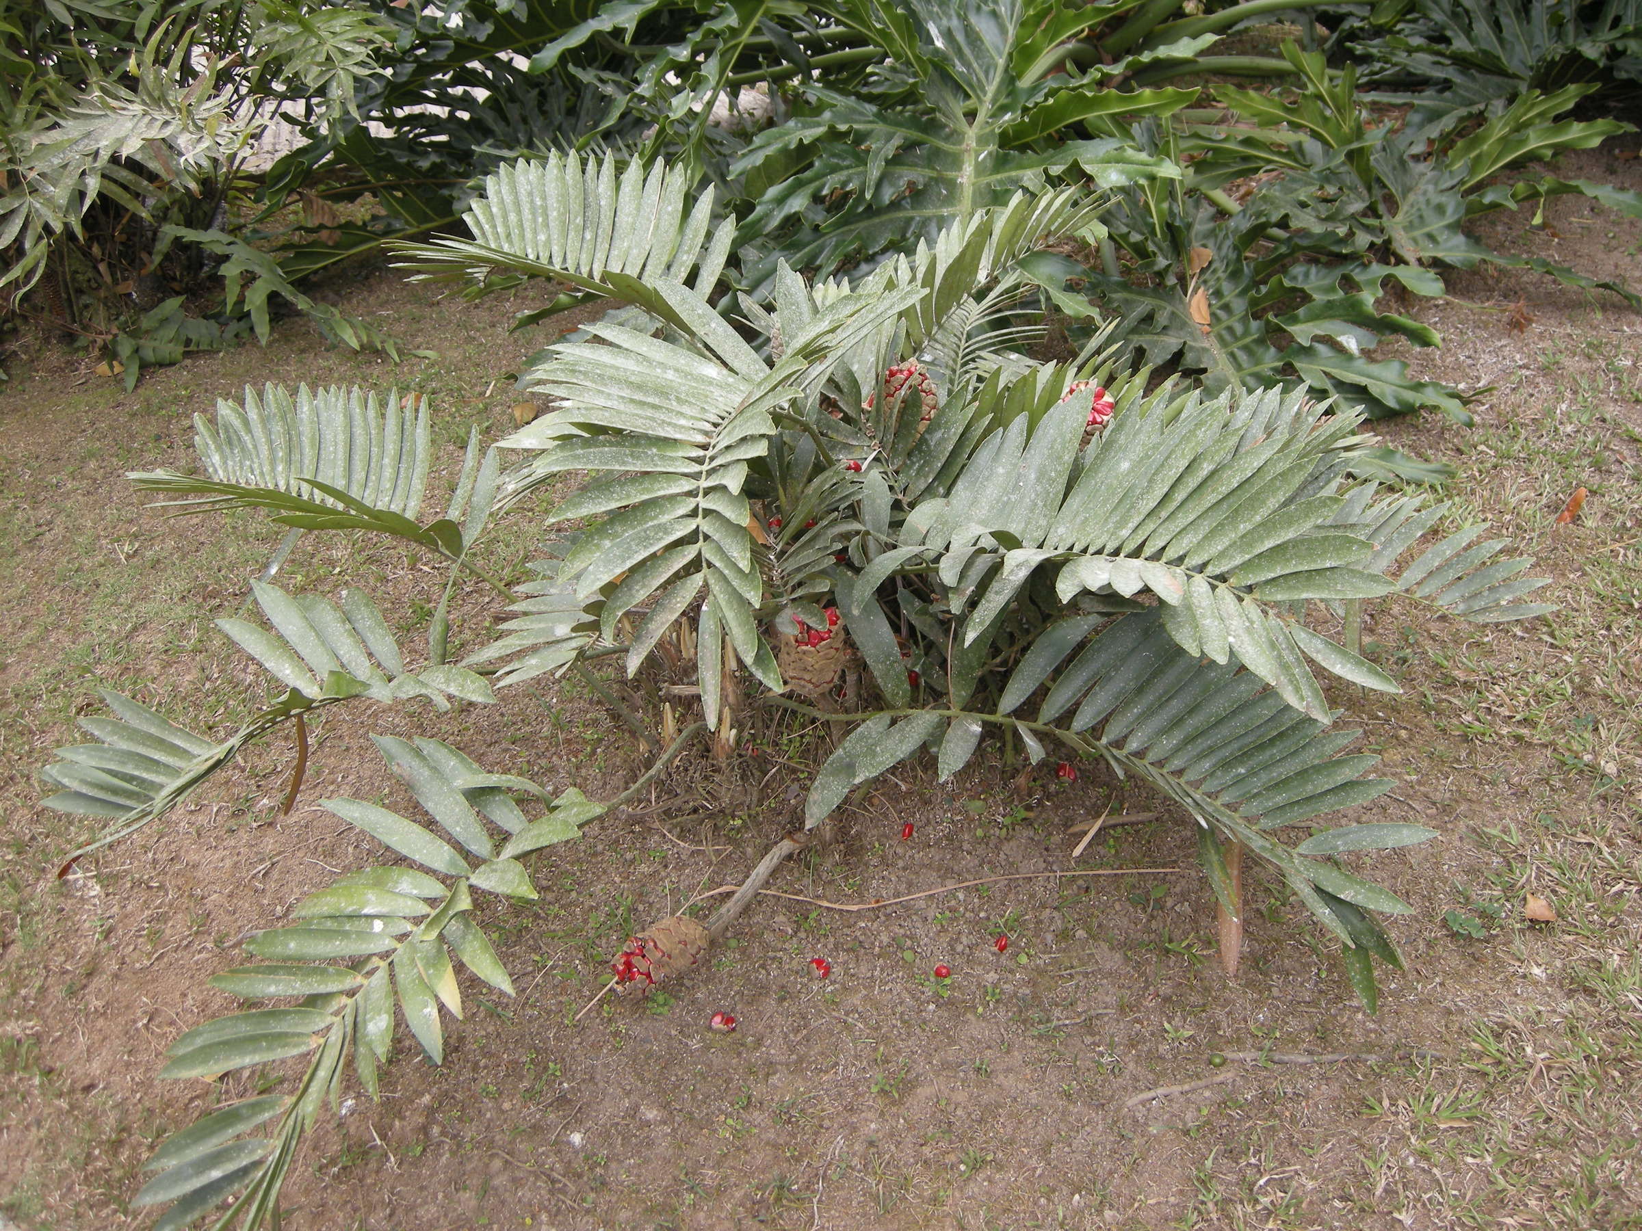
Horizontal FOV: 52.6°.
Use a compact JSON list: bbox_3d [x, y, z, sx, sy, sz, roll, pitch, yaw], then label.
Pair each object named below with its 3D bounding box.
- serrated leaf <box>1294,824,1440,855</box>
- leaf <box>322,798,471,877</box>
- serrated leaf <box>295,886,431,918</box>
[{"bbox_3d":[0.578,0.239,1.759,0.147,0.015,0.036,-8,53,5],"label":"serrated leaf"},{"bbox_3d":[-0.463,0.242,1.811,0.188,0.018,0.046,24,54,9],"label":"leaf"},{"bbox_3d":[-0.476,0.303,1.728,0.138,0.020,0.034,0,53,-9],"label":"serrated leaf"}]

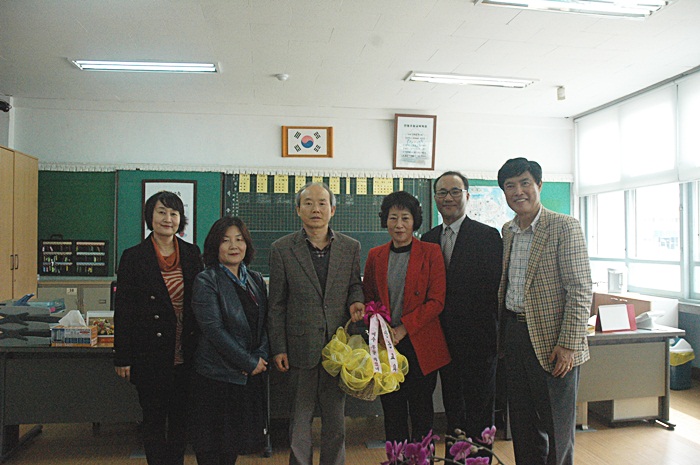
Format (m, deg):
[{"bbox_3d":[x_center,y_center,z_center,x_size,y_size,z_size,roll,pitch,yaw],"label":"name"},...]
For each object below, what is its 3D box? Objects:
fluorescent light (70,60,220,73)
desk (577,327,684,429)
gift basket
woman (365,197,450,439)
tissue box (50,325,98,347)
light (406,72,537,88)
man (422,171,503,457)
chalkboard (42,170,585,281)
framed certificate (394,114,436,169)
[{"bbox_3d":[-1.813,-1.490,4.696,1.270,0.080,0.290,0,-1,-8],"label":"fluorescent light"},{"bbox_3d":[1.748,1.097,4.088,1.400,0.710,0.700,0,-1,-12],"label":"desk"},{"bbox_3d":[0.070,0.522,2.380,0.370,0.420,0.320,0,-1,0],"label":"gift basket"},{"bbox_3d":[0.270,0.608,2.509,0.450,1.616,0.330,0,-1,10],"label":"woman"},{"bbox_3d":[-1.735,0.663,3.321,0.245,0.110,0.120,0,-1,-2],"label":"tissue box"},{"bbox_3d":[1.183,-1.475,5.080,1.270,0.080,0.290,0,-1,-8],"label":"light"},{"bbox_3d":[0.568,0.551,2.740,0.500,1.742,0.300,0,-1,12],"label":"man"},{"bbox_3d":[-0.314,-0.078,6.077,6.180,1.180,0.070,0,-1,-8],"label":"chalkboard"},{"bbox_3d":[0.772,-1.068,6.207,0.490,0.670,0.035,2,6,-8],"label":"framed certificate"}]

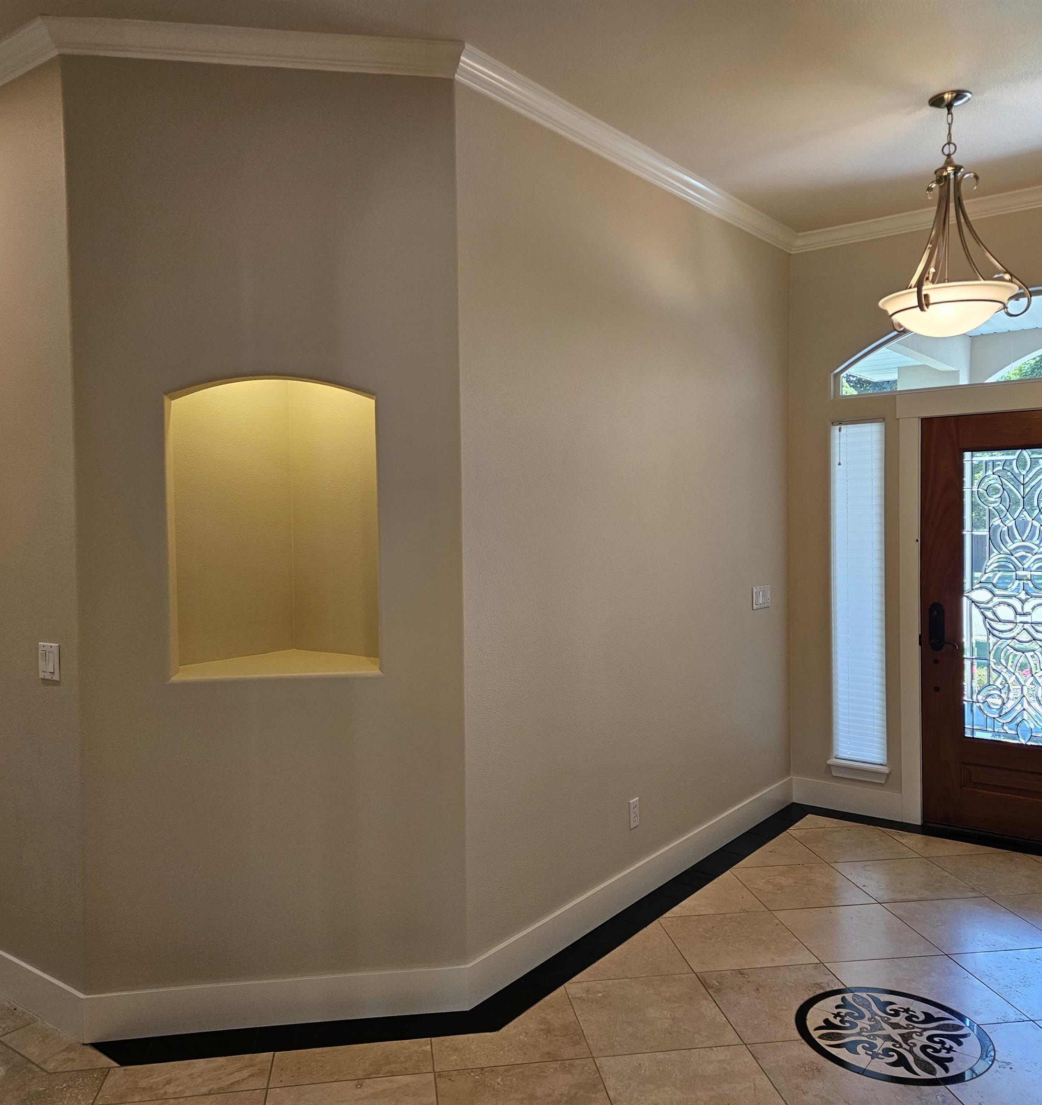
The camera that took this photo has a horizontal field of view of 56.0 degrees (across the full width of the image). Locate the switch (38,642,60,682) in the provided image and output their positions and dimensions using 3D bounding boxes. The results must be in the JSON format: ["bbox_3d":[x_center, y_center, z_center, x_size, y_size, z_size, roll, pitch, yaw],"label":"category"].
[{"bbox_3d":[-1.435,0.334,2.992,0.120,0.113,0.012,1,2,37],"label":"switch"}]

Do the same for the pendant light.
[{"bbox_3d":[1.537,-1.194,3.505,0.500,0.838,0.490,1,2,37],"label":"pendant light"}]

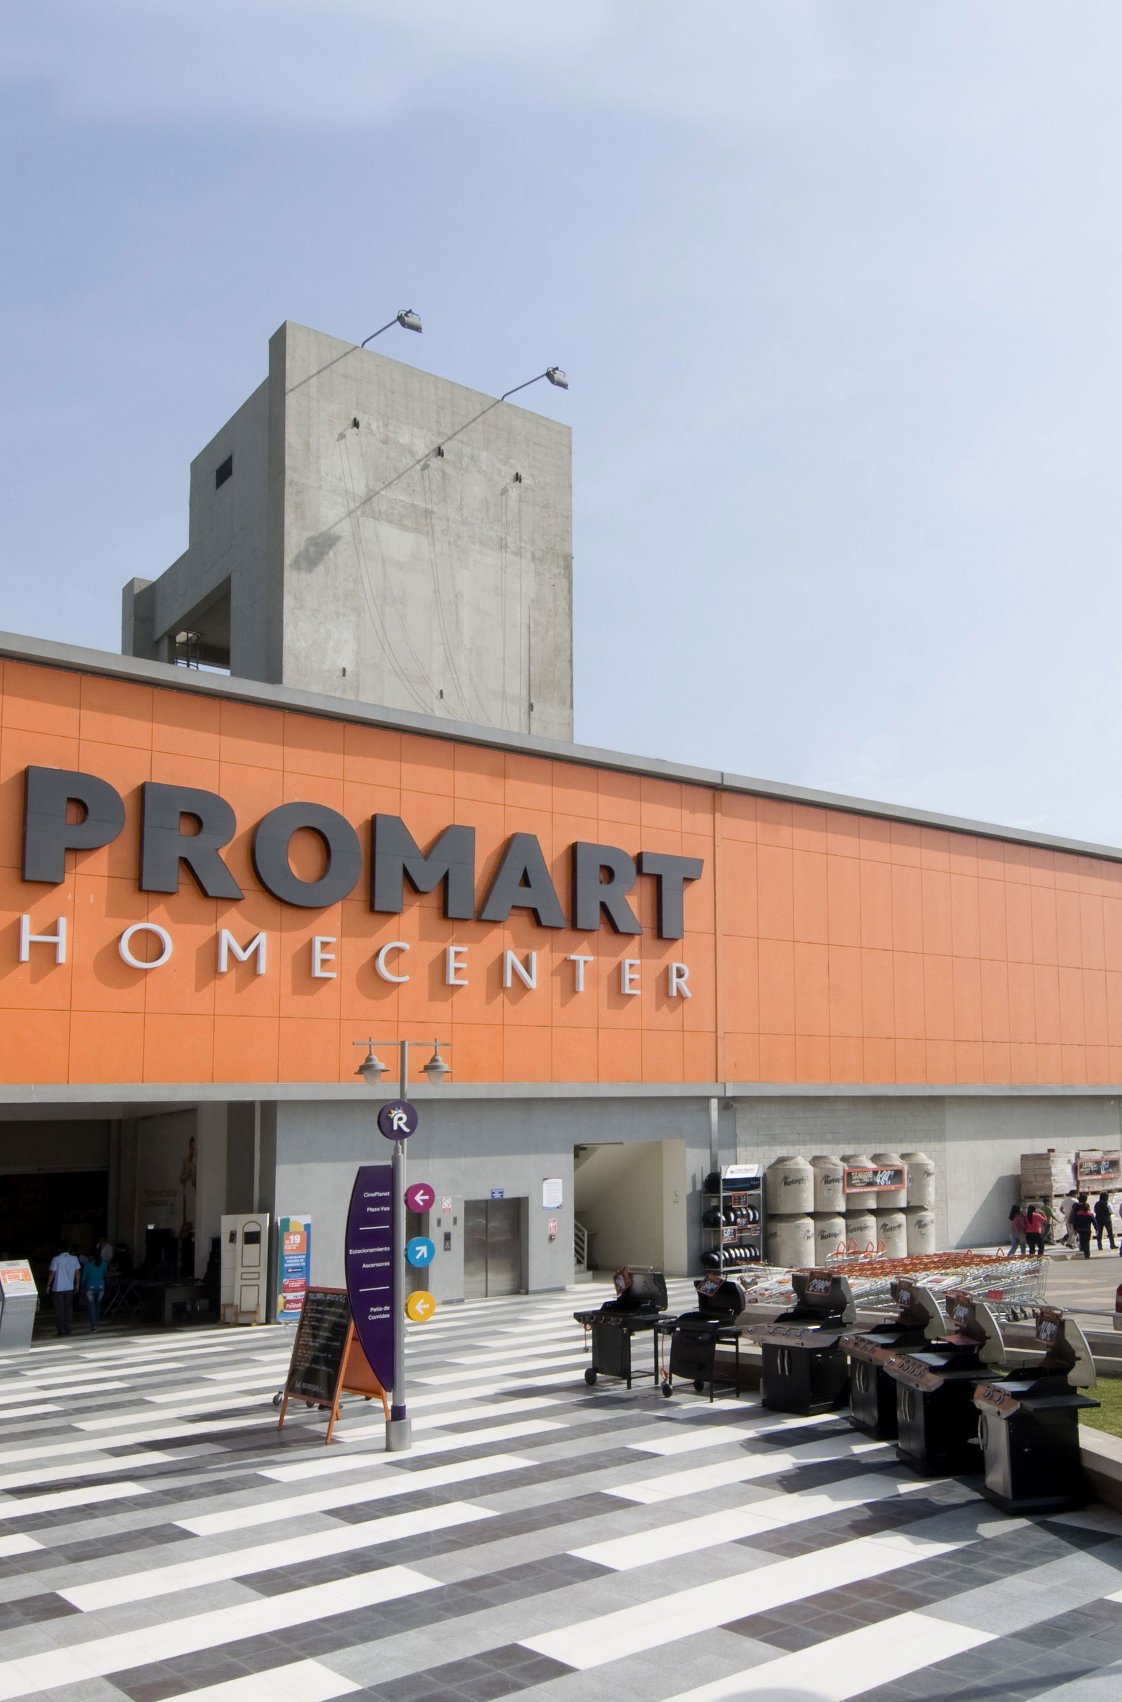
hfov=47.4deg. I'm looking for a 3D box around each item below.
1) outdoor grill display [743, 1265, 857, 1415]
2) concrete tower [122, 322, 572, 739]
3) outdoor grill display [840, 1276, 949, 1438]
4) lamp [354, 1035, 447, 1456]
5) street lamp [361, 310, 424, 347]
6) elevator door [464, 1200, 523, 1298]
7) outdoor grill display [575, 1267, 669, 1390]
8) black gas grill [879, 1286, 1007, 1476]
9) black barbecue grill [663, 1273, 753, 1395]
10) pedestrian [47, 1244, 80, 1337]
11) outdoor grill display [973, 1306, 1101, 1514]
[{"bbox_3d":[2.719,5.488,14.397,0.720,1.420,1.280,7,-13,-35],"label":"outdoor grill display"},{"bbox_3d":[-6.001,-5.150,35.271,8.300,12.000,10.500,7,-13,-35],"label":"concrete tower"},{"bbox_3d":[3.315,5.092,12.930,0.720,1.420,1.280,0,-11,-8],"label":"outdoor grill display"},{"bbox_3d":[-1.514,3.720,12.100,0.950,3.950,0.300,5,-10,-35],"label":"lamp"},{"bbox_3d":[-4.021,-12.212,29.961,0.500,0.700,2.000,7,-13,-35],"label":"street lamp"},{"bbox_3d":[-1.507,8.986,28.977,1.500,2.100,0.150,7,-13,-35],"label":"elevator door"},{"bbox_3d":[0.781,6.083,16.401,0.680,1.420,1.120,9,-15,-42],"label":"outdoor grill display"},{"bbox_3d":[3.055,4.241,10.250,0.800,1.420,1.220,-1,-8,3],"label":"black gas grill"},{"bbox_3d":[1.693,5.765,15.224,0.680,1.380,1.120,9,-15,-41],"label":"black barbecue grill"},{"bbox_3d":[-9.773,8.656,25.257,0.550,1.720,0.350,4,-12,-25],"label":"pedestrian"},{"bbox_3d":[3.723,4.379,10.113,0.720,1.400,1.120,0,-11,-5],"label":"outdoor grill display"}]

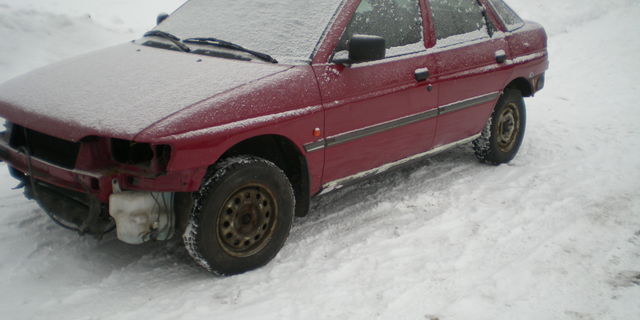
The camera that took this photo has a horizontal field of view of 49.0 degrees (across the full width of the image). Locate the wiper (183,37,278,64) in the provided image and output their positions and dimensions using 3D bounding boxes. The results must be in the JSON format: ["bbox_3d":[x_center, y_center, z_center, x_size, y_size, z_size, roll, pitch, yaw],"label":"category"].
[{"bbox_3d":[-0.487,-0.598,3.764,0.760,0.080,0.090,14,21,40],"label":"wiper"}]

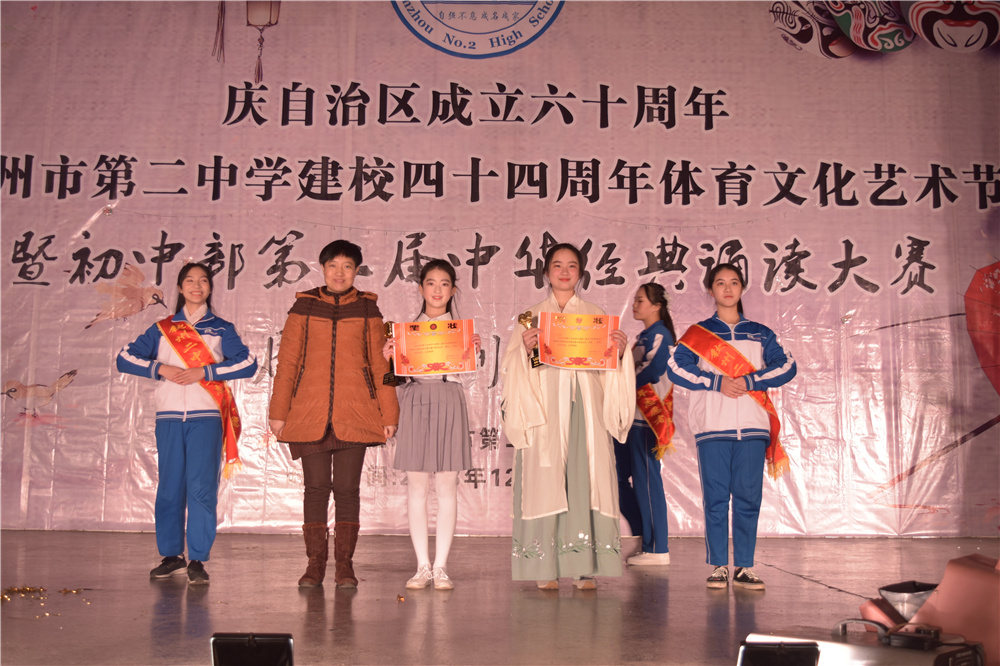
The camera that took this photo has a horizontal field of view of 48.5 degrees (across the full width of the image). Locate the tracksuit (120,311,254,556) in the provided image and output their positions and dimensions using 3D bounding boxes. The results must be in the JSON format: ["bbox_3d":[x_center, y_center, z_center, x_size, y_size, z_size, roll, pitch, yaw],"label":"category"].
[{"bbox_3d":[-1.560,0.492,5.525,0.689,1.263,0.360,1,-6,-8],"label":"tracksuit"}]

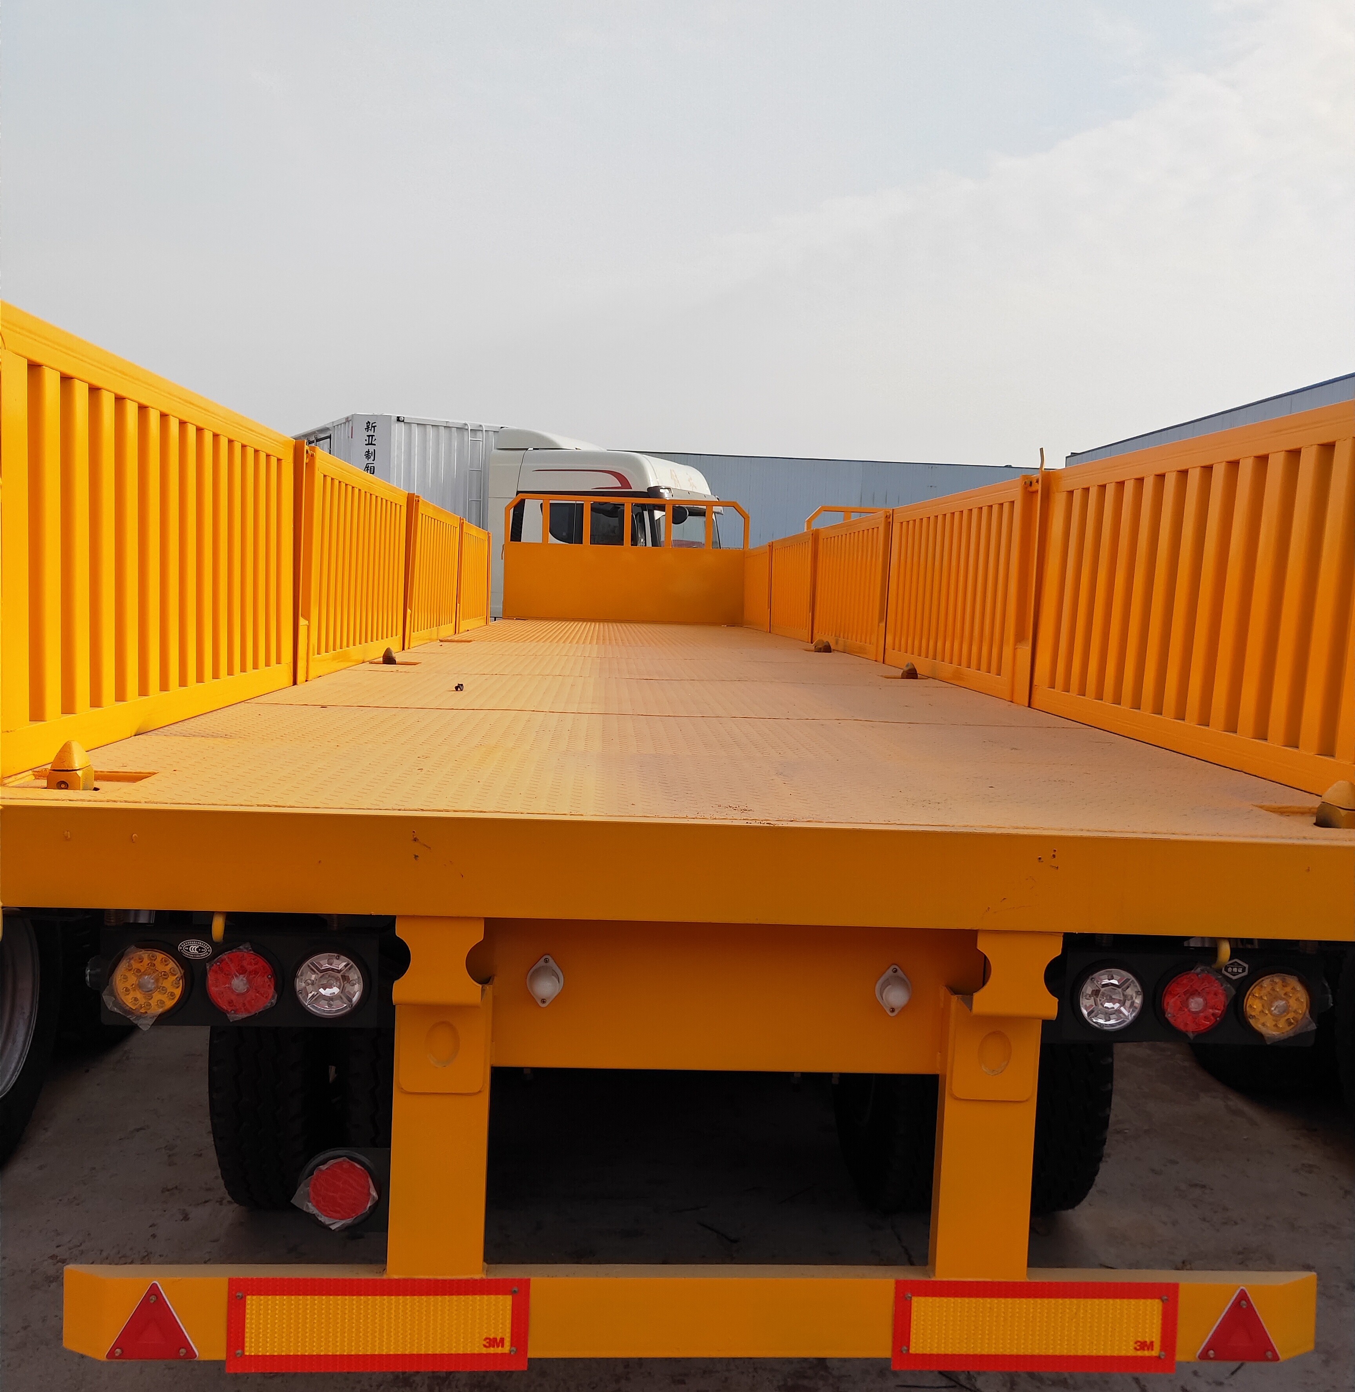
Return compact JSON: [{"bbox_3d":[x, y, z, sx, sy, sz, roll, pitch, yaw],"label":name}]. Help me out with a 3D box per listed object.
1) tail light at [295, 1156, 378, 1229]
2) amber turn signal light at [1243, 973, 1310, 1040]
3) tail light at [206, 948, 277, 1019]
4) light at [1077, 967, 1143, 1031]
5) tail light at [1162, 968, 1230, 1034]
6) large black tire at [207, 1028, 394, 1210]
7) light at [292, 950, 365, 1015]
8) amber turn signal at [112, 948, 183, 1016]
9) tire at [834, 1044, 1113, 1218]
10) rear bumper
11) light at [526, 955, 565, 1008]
[{"bbox_3d":[-0.609,0.891,2.158,0.140,0.140,0.050,2,6,-4],"label":"tail light"},{"bbox_3d":[1.124,0.585,2.255,0.125,0.125,0.050,2,6,-4],"label":"amber turn signal light"},{"bbox_3d":[-0.774,0.511,2.131,0.125,0.125,0.050,2,6,-4],"label":"tail light"},{"bbox_3d":[0.808,0.565,2.234,0.122,0.122,0.050,2,6,-4],"label":"light"},{"bbox_3d":[0.967,0.574,2.245,0.123,0.123,0.050,2,6,-4],"label":"tail light"},{"bbox_3d":[-0.935,0.941,3.519,0.560,1.020,1.000,2,6,-4],"label":"large black tire"},{"bbox_3d":[-0.619,0.515,2.141,0.122,0.122,0.050,2,6,-4],"label":"light"},{"bbox_3d":[-0.935,0.508,2.120,0.128,0.128,0.050,2,6,-4],"label":"amber turn signal"},{"bbox_3d":[0.825,1.006,3.636,0.600,1.020,1.000,2,6,-4],"label":"tire"},{"bbox_3d":[0.061,1.153,2.233,2.300,0.170,0.065,2,6,-4],"label":"rear bumper"},{"bbox_3d":[-0.241,0.521,2.193,0.070,0.095,0.040,2,6,-4],"label":"light"}]

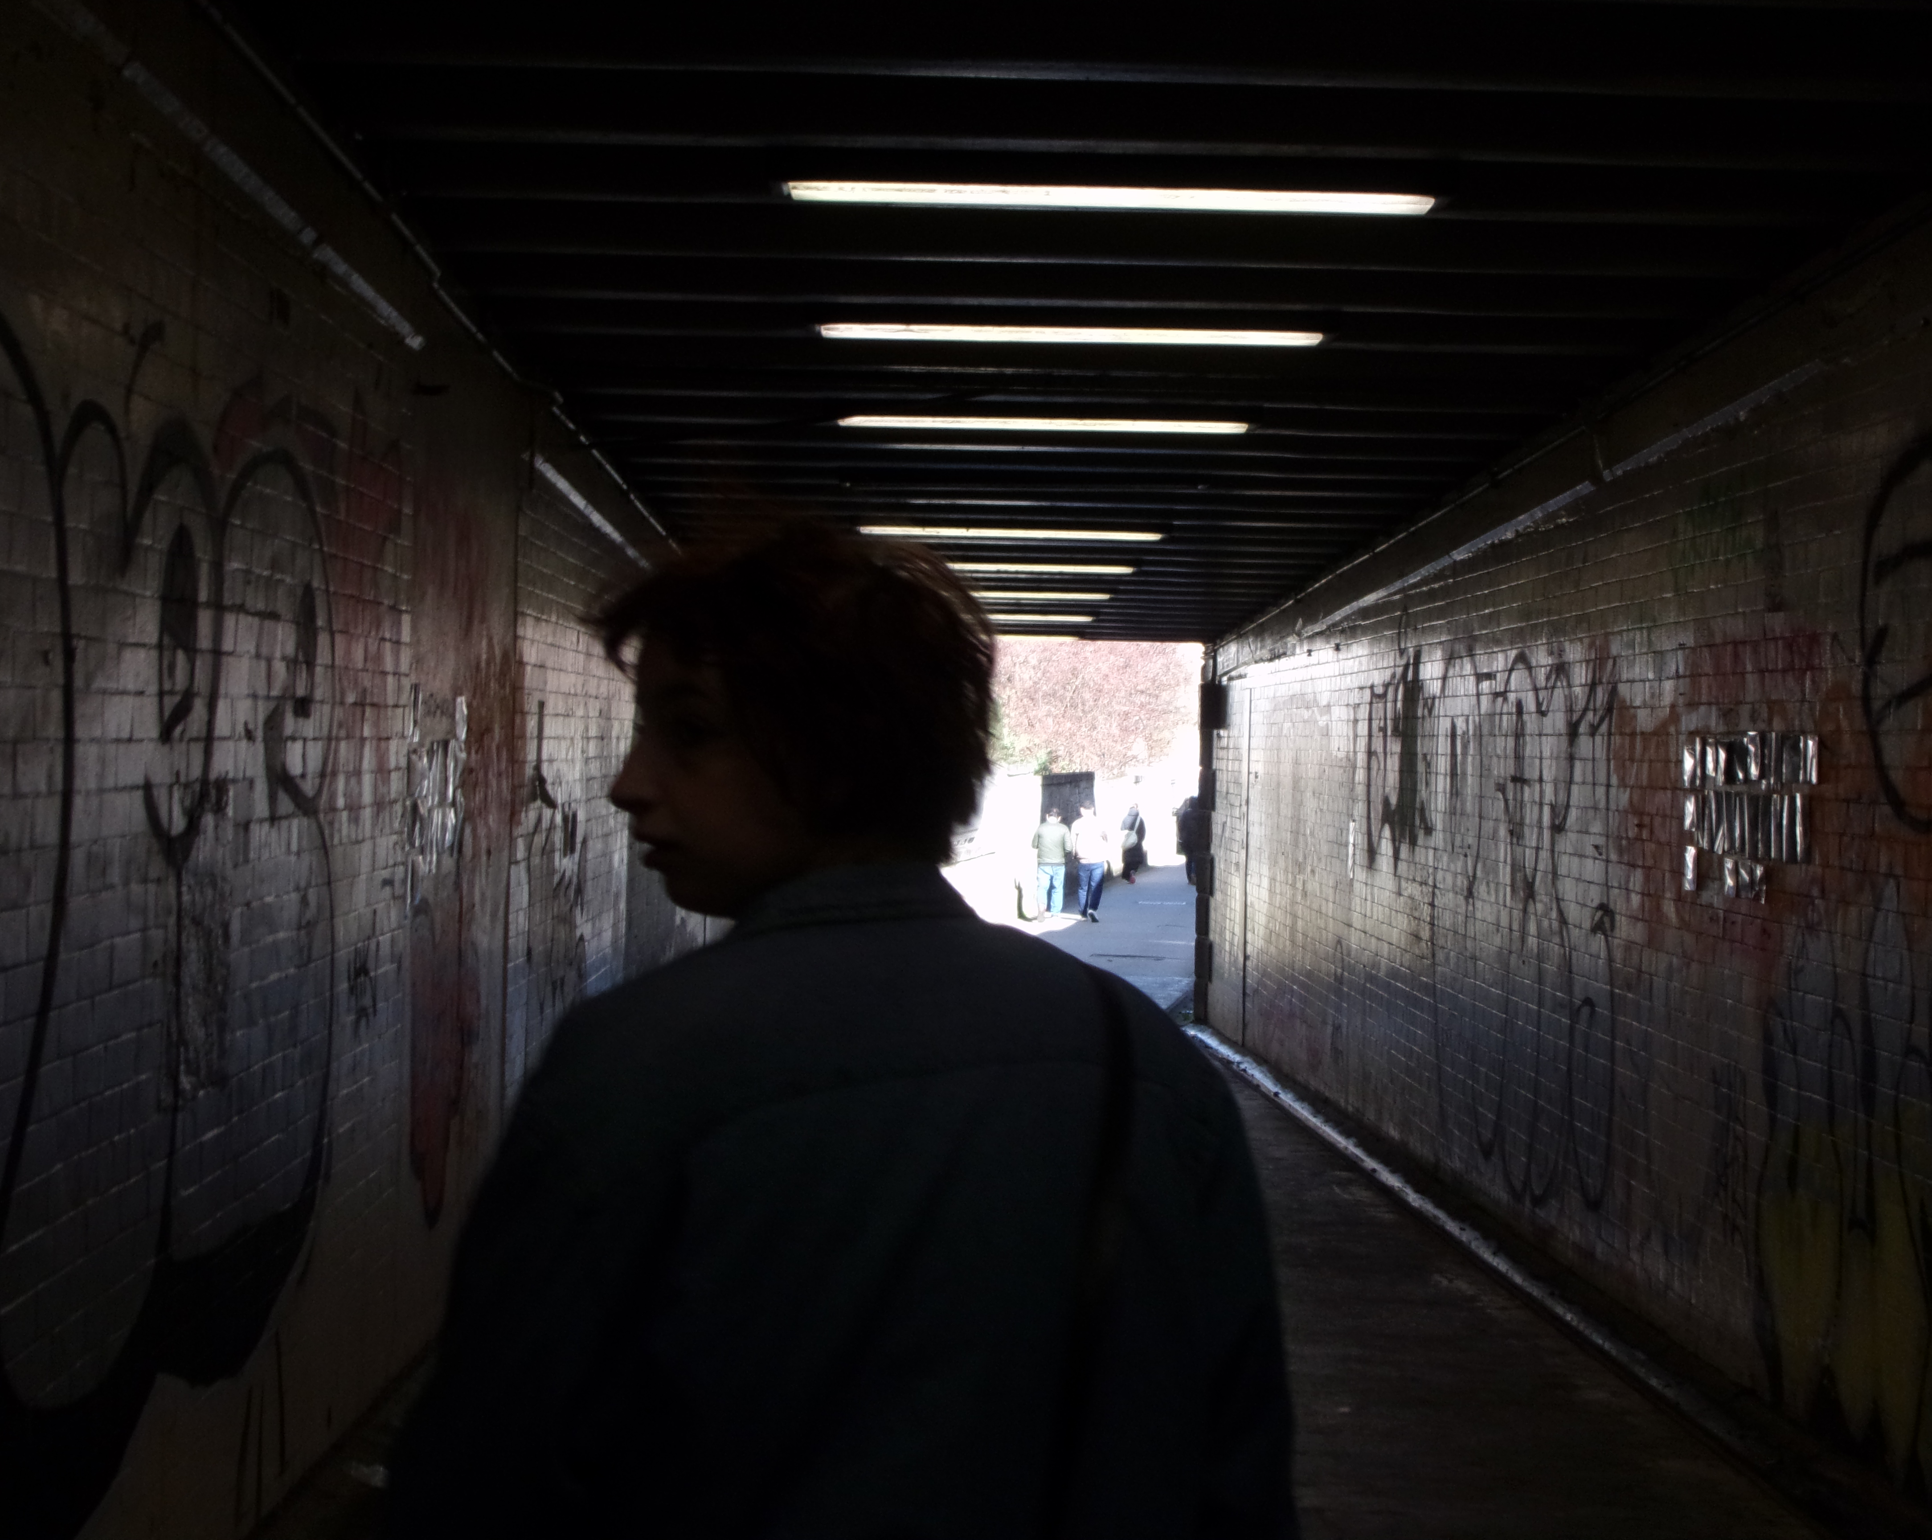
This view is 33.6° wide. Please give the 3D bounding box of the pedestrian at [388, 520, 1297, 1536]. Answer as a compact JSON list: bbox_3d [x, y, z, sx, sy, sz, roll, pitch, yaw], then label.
[{"bbox_3d":[-0.086,0.687,2.008,0.560,1.670,0.380,1,-1,-1],"label":"pedestrian"}]

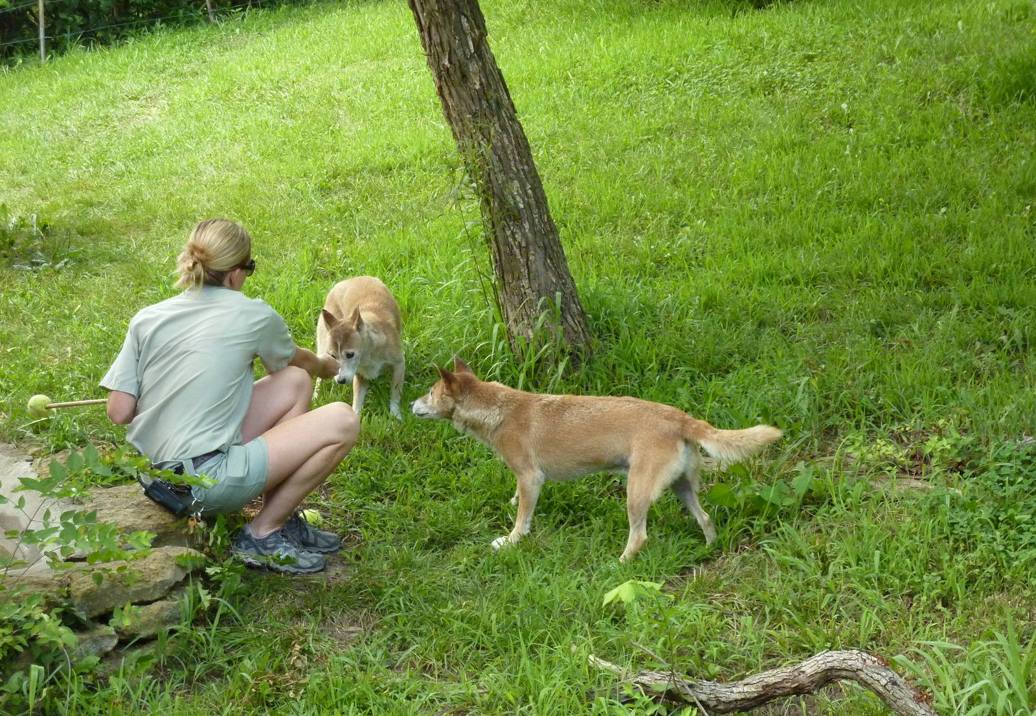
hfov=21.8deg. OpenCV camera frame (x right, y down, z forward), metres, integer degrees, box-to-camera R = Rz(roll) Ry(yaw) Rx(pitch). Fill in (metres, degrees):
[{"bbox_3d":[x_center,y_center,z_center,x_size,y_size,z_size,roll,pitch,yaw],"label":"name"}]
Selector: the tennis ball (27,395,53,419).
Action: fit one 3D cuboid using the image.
[{"bbox_3d":[-1.344,0.137,7.570,0.067,0.067,0.067,0,14,0],"label":"tennis ball"}]

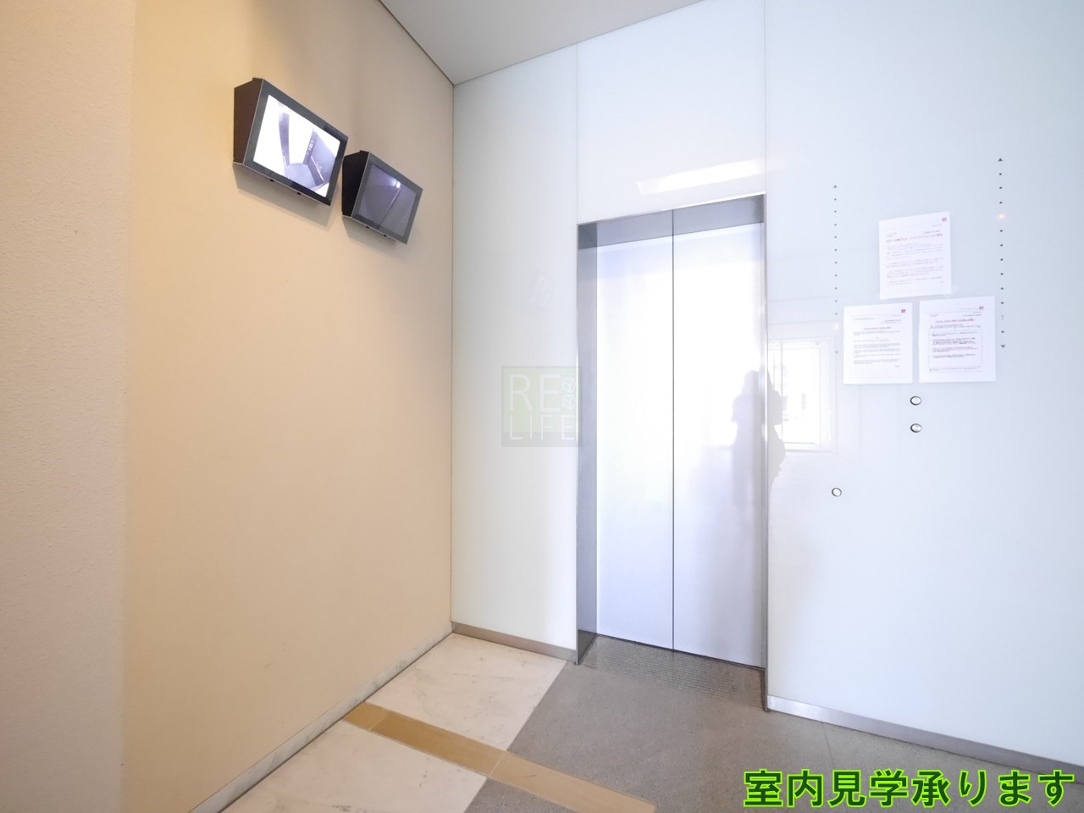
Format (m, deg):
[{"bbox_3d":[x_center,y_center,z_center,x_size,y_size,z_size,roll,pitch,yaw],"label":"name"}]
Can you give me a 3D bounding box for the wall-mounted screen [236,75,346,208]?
[{"bbox_3d":[-0.849,-0.868,1.478,0.134,0.254,0.312,17,7,24],"label":"wall-mounted screen"}]

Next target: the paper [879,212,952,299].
[{"bbox_3d":[1.363,-0.549,1.604,0.210,0.297,0.006,0,-1,24],"label":"paper"}]

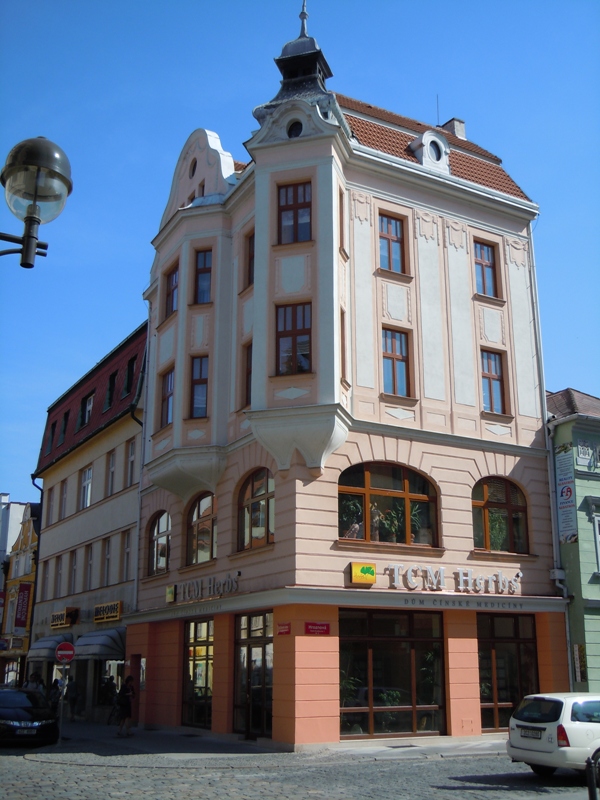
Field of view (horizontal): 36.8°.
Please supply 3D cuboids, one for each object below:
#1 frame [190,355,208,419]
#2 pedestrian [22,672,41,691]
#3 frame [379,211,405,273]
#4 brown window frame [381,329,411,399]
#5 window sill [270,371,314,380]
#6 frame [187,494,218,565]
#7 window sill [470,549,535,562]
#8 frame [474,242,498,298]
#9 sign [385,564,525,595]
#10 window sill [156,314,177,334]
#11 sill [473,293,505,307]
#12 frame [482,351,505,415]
[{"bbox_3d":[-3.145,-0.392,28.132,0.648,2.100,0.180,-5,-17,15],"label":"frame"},{"bbox_3d":[-7.781,8.774,25.997,0.500,1.762,0.330,-4,-17,14],"label":"pedestrian"},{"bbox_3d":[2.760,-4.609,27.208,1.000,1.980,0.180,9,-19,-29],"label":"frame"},{"bbox_3d":[2.757,-1.029,25.790,1.000,1.960,0.140,9,-19,-28],"label":"brown window frame"},{"bbox_3d":[-0.188,-0.597,23.473,1.250,0.130,0.250,-4,-17,14],"label":"window sill"},{"bbox_3d":[-3.035,3.971,28.067,0.150,2.150,2.200,9,-19,-28],"label":"frame"},{"bbox_3d":[5.869,4.480,25.879,2.420,0.200,0.280,9,-19,-29],"label":"window sill"},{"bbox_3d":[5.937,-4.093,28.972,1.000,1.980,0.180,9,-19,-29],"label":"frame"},{"bbox_3d":[4.298,4.910,24.715,4.650,0.600,0.150,9,-19,-29],"label":"sign"},{"bbox_3d":[-4.371,-2.548,30.025,0.250,0.160,1.700,9,-19,-28],"label":"window sill"},{"bbox_3d":[5.941,-3.166,28.235,1.270,0.170,0.280,9,-19,-29],"label":"sill"},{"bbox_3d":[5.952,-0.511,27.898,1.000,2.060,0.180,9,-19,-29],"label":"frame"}]

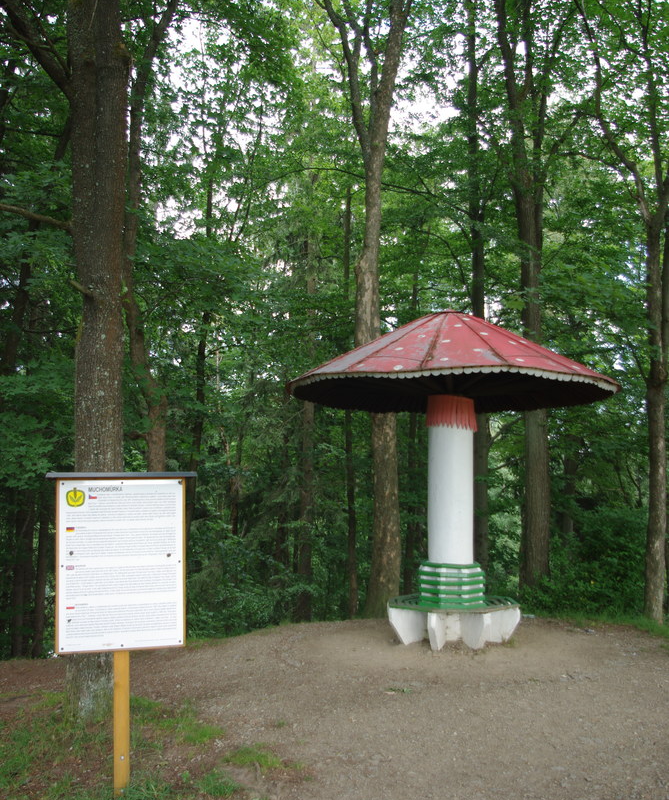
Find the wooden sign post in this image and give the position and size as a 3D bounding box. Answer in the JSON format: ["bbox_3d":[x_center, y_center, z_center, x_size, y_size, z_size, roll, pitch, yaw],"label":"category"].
[{"bbox_3d":[-1.096,1.213,3.980,0.770,1.649,0.220,1,-6,-12],"label":"wooden sign post"}]

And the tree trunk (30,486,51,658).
[{"bbox_3d":[-5.174,3.035,13.247,0.190,2.926,0.190,0,-6,0],"label":"tree trunk"}]

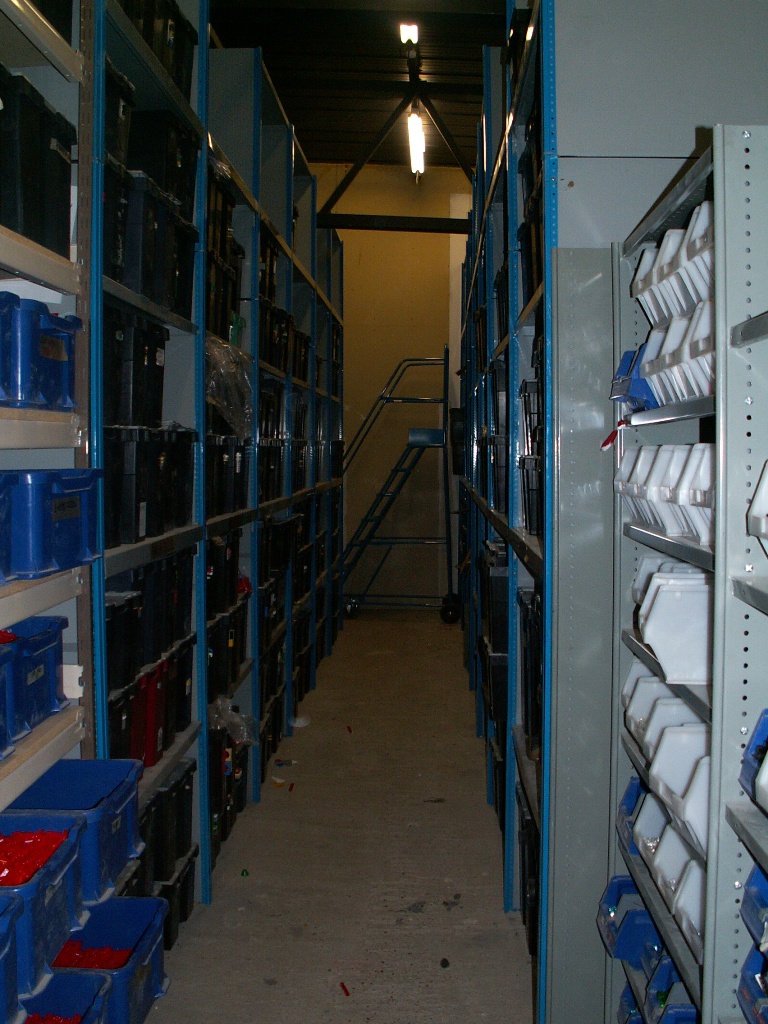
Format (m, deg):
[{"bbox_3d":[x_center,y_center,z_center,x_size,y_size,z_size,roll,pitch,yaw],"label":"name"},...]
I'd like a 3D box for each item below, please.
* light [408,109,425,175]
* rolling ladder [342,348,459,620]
[{"bbox_3d":[0.236,-2.678,7.565,0.110,0.080,1.500,0,4,3],"label":"light"},{"bbox_3d":[0.070,-0.252,9.002,1.200,2.338,0.710,0,4,7],"label":"rolling ladder"}]

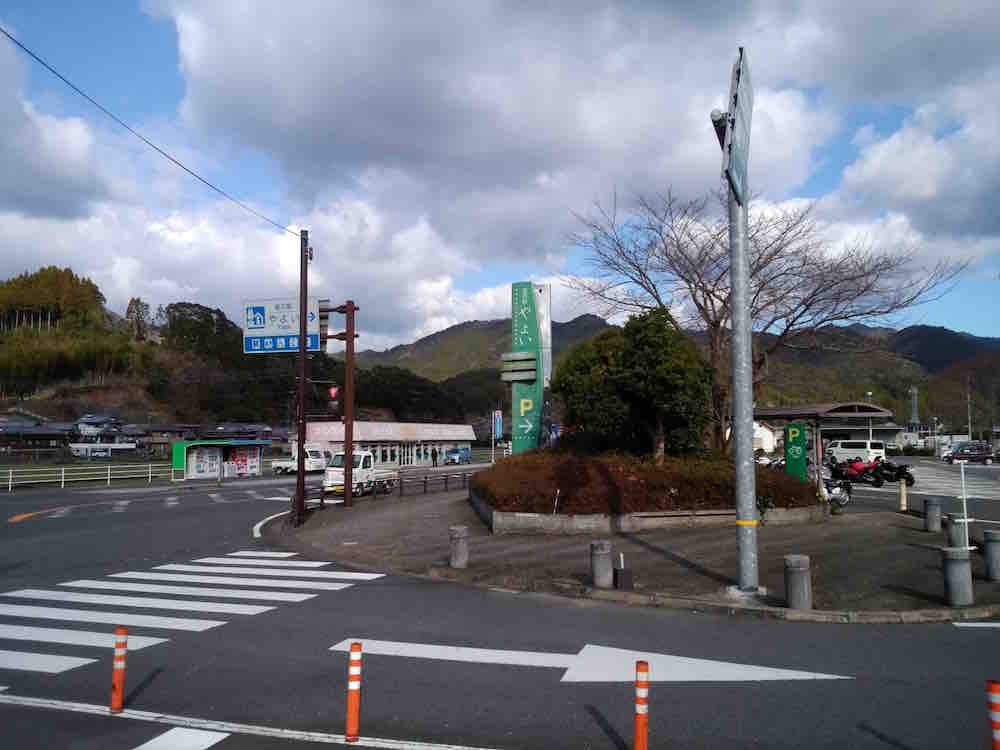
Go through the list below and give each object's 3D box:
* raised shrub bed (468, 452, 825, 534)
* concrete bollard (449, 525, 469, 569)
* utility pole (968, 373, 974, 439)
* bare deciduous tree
[{"bbox_3d":[4.077,3.149,22.815,9.600,1.600,11.500,0,-5,-5],"label":"raised shrub bed"},{"bbox_3d":[-0.675,2.792,12.711,0.310,0.670,0.310,0,-5,0],"label":"concrete bollard"},{"bbox_3d":[54.379,4.705,89.898,0.300,9.300,0.300,0,-5,0],"label":"utility pole"},{"bbox_3d":[8.146,-0.849,24.453,11.800,9.000,10.800,0,-5,0],"label":"bare deciduous tree"}]

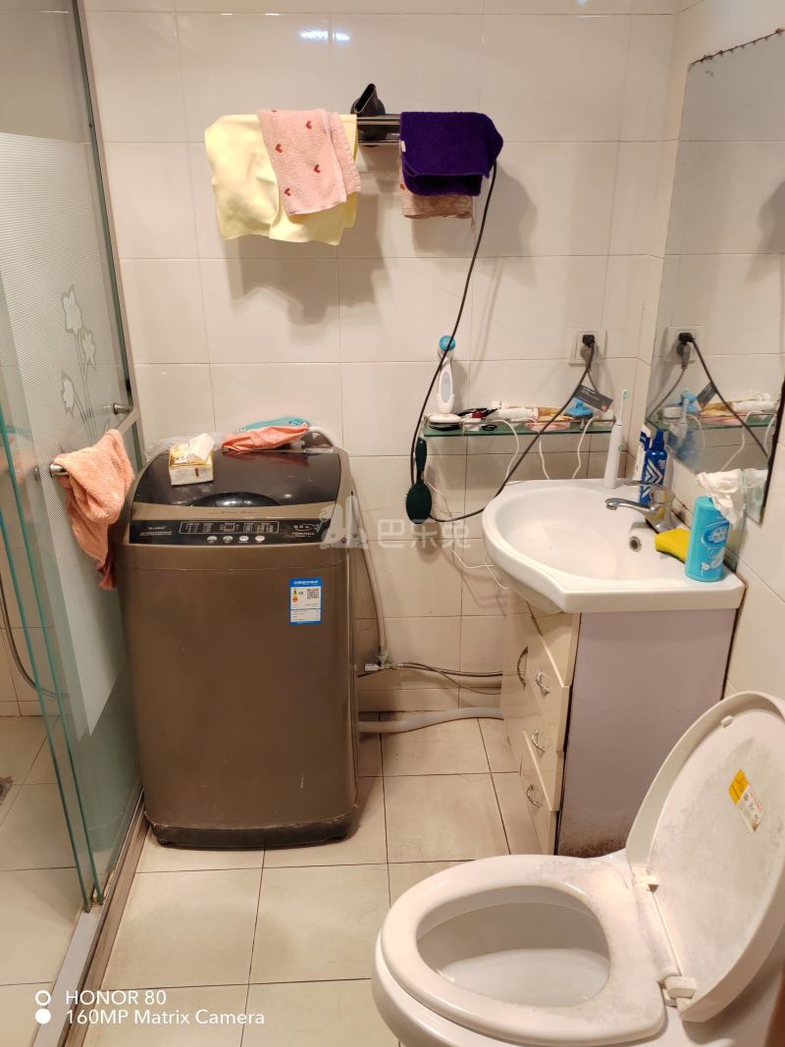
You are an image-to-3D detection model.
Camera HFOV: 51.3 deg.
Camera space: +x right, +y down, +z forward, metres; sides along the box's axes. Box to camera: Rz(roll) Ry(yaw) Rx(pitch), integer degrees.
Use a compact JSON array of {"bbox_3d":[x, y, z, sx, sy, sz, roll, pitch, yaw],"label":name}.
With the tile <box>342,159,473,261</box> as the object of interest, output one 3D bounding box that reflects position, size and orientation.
[{"bbox_3d":[0.033,-0.758,1.924,0.330,0.252,0.010,-1,24,-3],"label":"tile"}]

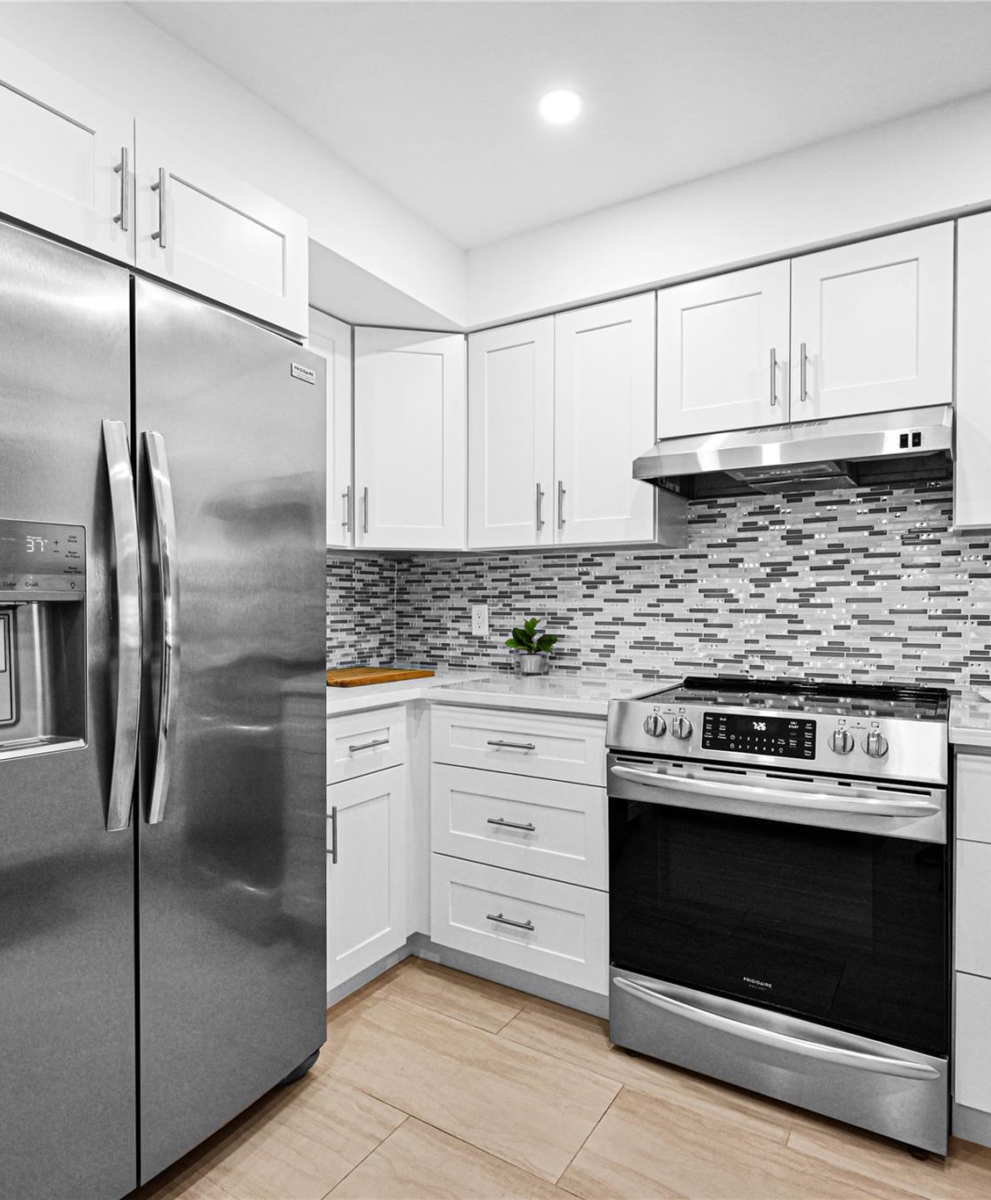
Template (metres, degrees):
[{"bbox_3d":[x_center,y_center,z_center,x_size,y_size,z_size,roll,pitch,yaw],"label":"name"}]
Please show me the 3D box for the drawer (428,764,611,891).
[{"bbox_3d":[0.177,0.652,2.256,0.606,0.283,0.500,0,1,31],"label":"drawer"}]

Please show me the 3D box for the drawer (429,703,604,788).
[{"bbox_3d":[0.175,0.421,2.253,0.606,0.177,0.500,0,1,31],"label":"drawer"}]

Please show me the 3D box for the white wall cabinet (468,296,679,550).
[{"bbox_3d":[0.279,-0.567,2.447,0.683,0.762,0.325,0,1,31],"label":"white wall cabinet"}]

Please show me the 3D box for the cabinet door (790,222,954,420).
[{"bbox_3d":[0.977,-0.718,1.837,0.374,0.456,0.050,0,0,31],"label":"cabinet door"}]

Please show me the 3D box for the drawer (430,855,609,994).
[{"bbox_3d":[0.178,0.939,2.259,0.606,0.285,0.500,0,1,31],"label":"drawer"}]

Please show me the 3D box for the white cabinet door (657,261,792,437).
[{"bbox_3d":[0.654,-0.717,2.028,0.372,0.456,0.050,0,0,31],"label":"white cabinet door"}]

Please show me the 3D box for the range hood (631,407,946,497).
[{"bbox_3d":[0.846,-0.418,2.010,0.760,0.145,0.493,0,1,31],"label":"range hood"}]

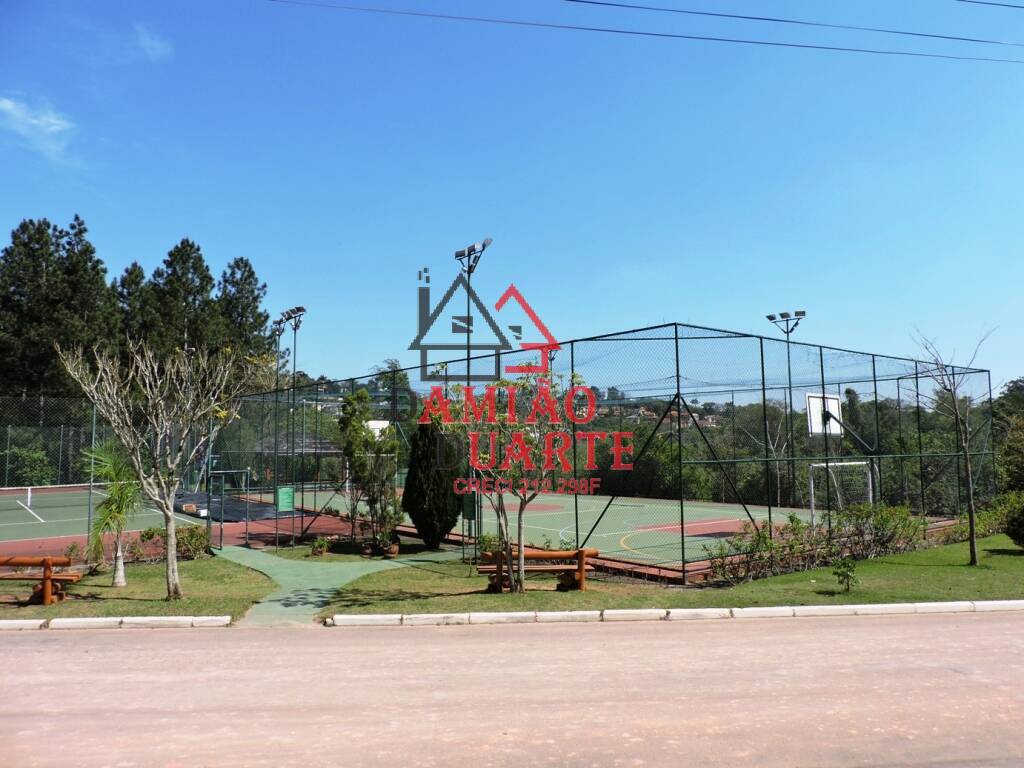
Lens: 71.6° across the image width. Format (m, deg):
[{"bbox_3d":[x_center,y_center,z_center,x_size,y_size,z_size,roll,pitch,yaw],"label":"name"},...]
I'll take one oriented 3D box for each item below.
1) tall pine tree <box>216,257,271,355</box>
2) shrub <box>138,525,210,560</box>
[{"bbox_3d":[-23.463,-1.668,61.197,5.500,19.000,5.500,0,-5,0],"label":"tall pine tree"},{"bbox_3d":[-8.438,3.963,17.750,1.520,0.820,0.750,3,-6,-38],"label":"shrub"}]

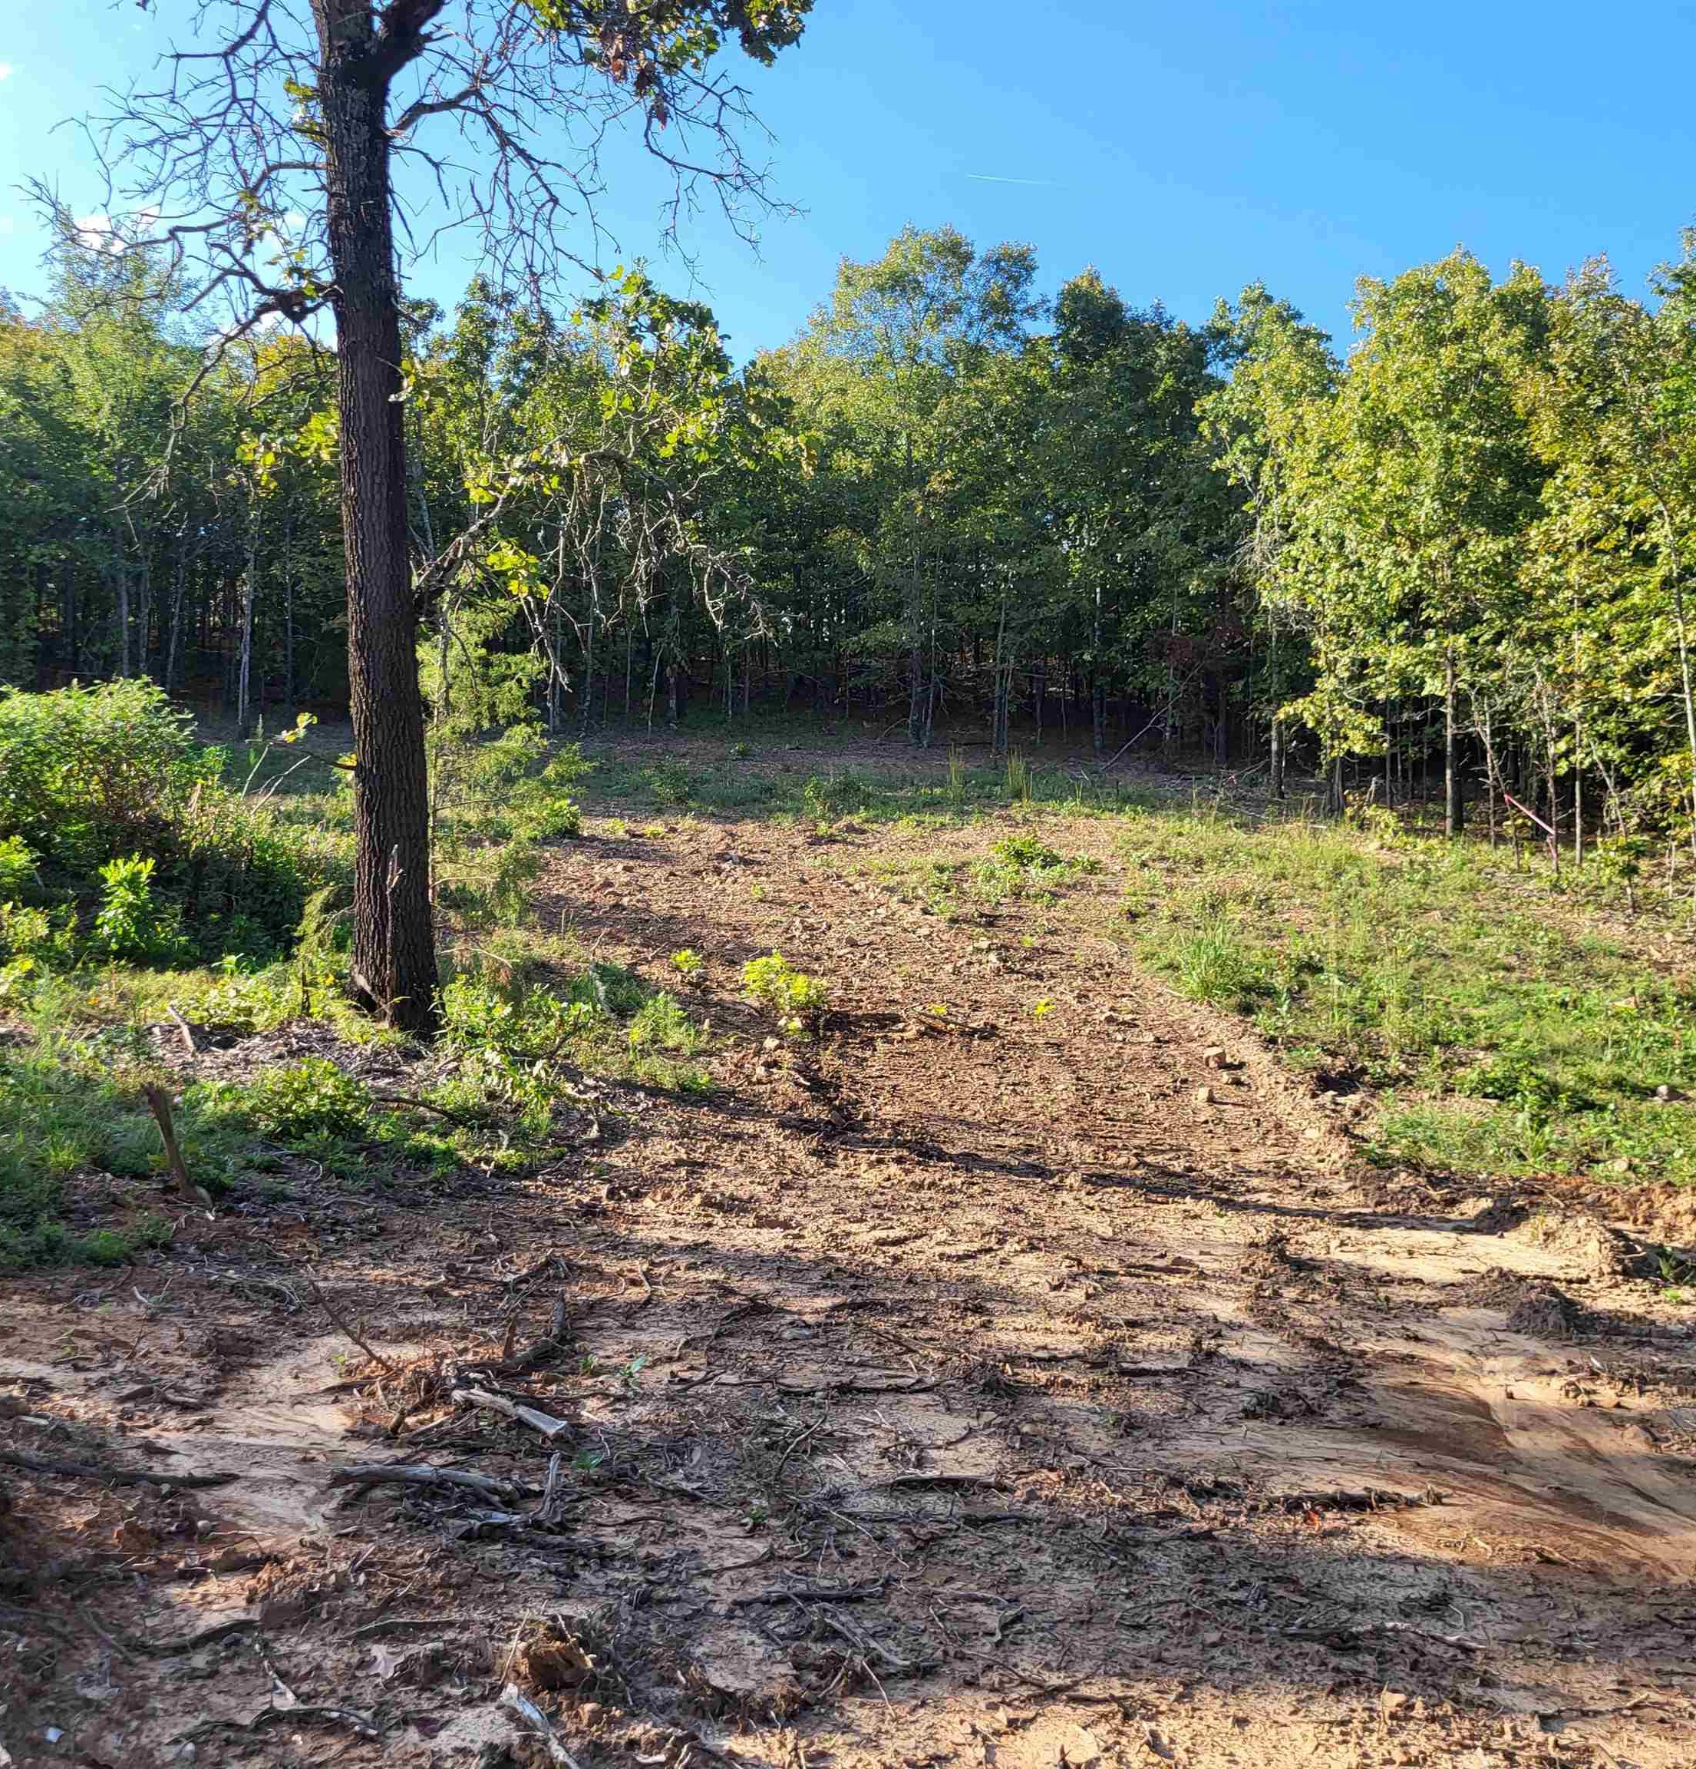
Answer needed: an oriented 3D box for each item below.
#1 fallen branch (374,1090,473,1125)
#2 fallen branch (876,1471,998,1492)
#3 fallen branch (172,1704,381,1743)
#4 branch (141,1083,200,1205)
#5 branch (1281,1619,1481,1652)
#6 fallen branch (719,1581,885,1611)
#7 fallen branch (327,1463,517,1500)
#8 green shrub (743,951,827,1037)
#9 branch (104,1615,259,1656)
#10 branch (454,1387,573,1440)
[{"bbox_3d":[-2.230,1.171,9.300,0.600,0.080,0.150,-1,-3,26],"label":"fallen branch"},{"bbox_3d":[0.227,1.516,4.500,0.310,0.040,0.060,0,-3,0],"label":"fallen branch"},{"bbox_3d":[-1.030,1.516,3.200,0.350,0.050,0.090,0,-3,0],"label":"fallen branch"},{"bbox_3d":[-2.752,1.060,7.200,0.210,0.470,0.140,0,-3,0],"label":"branch"},{"bbox_3d":[1.185,1.664,3.920,0.460,0.050,0.090,0,-3,8],"label":"branch"},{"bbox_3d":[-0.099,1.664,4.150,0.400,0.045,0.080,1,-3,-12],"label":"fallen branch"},{"bbox_3d":[-1.177,1.654,4.900,0.540,0.065,0.110,0,-3,11],"label":"fallen branch"},{"bbox_3d":[-0.413,0.712,11.500,0.540,0.500,0.500,0,-3,0],"label":"green shrub"},{"bbox_3d":[-1.466,1.653,3.900,0.370,0.050,0.080,1,-3,-21],"label":"branch"},{"bbox_3d":[-0.930,1.460,4.900,0.360,0.070,0.080,-2,-3,33],"label":"branch"}]

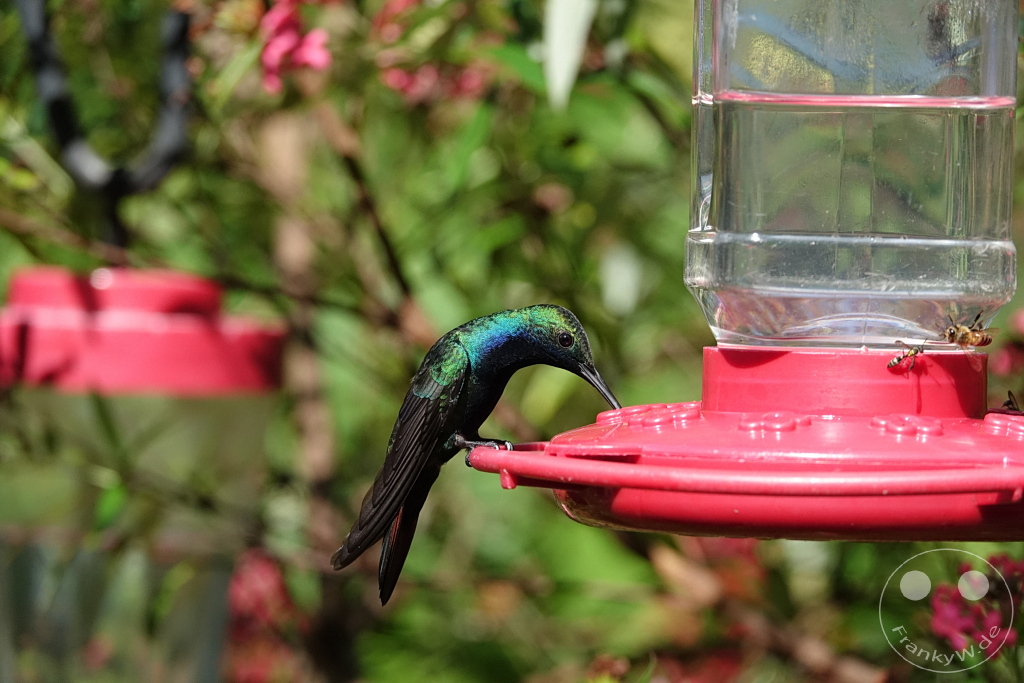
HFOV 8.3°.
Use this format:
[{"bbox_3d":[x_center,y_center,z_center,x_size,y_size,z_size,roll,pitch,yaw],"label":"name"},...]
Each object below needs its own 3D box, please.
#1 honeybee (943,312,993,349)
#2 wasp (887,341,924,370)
[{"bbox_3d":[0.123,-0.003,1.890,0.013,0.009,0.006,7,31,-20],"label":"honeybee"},{"bbox_3d":[0.105,0.004,1.880,0.011,0.008,0.004,-26,1,-12],"label":"wasp"}]

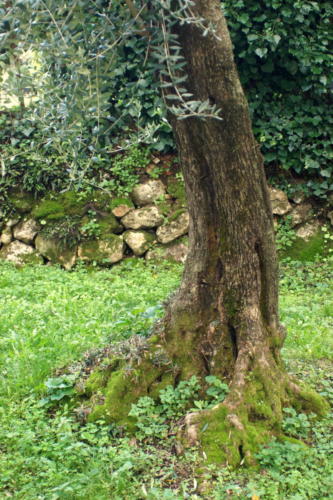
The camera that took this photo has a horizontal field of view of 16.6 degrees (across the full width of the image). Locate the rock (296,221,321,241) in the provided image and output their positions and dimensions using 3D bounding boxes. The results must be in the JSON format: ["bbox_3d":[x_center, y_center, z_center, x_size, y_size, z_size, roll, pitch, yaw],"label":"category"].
[{"bbox_3d":[1.322,-0.182,10.600,0.217,0.177,0.200,0,7,0],"label":"rock"}]

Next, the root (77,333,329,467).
[{"bbox_3d":[0.168,0.656,5.320,1.170,0.460,0.920,0,7,0],"label":"root"}]

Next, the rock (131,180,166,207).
[{"bbox_3d":[-0.169,-0.531,10.700,0.328,0.232,0.270,0,7,0],"label":"rock"}]

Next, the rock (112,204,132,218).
[{"bbox_3d":[-0.410,-0.358,10.600,0.181,0.124,0.160,0,7,0],"label":"rock"}]

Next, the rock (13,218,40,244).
[{"bbox_3d":[-1.291,-0.171,10.500,0.251,0.228,0.230,0,7,0],"label":"rock"}]

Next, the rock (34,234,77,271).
[{"bbox_3d":[-1.014,0.023,10.400,0.372,0.312,0.310,0,7,0],"label":"rock"}]

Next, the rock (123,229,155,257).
[{"bbox_3d":[-0.258,-0.060,10.500,0.286,0.228,0.240,0,7,0],"label":"rock"}]

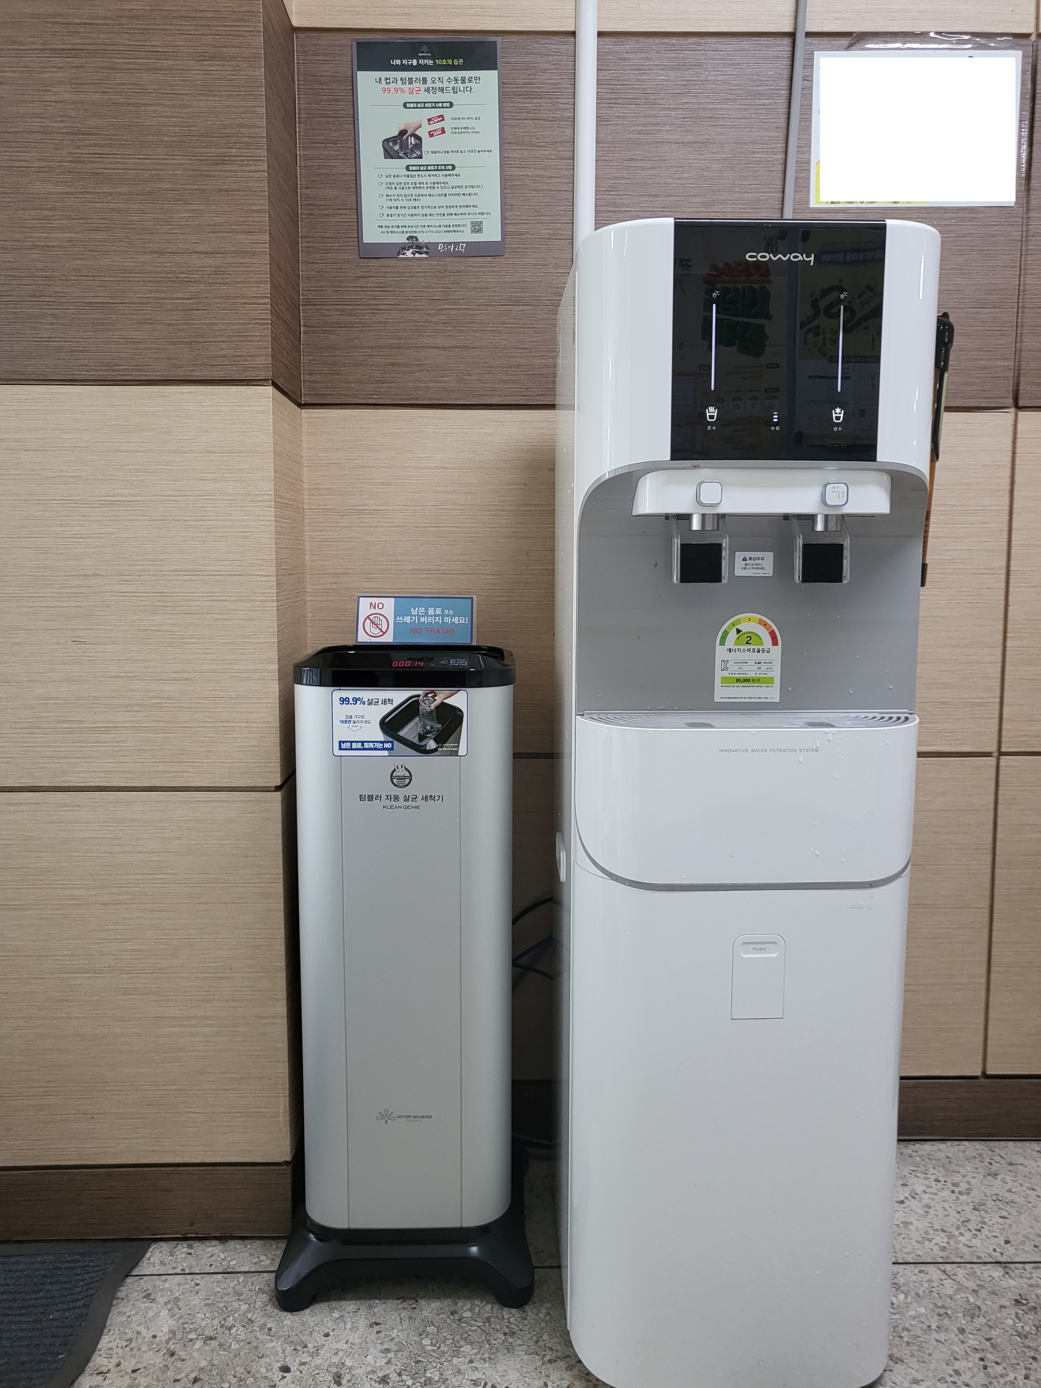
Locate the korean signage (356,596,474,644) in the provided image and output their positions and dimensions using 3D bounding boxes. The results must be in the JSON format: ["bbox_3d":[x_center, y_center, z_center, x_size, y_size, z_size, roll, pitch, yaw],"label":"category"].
[{"bbox_3d":[-0.152,-0.107,1.520,0.174,0.071,0.004,0,6,-1],"label":"korean signage"}]

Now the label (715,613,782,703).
[{"bbox_3d":[0.249,-0.039,1.138,0.072,0.098,0.004,0,6,-1],"label":"label"}]

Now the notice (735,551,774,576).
[{"bbox_3d":[0.253,-0.140,1.127,0.042,0.026,0.004,0,6,-1],"label":"notice"}]

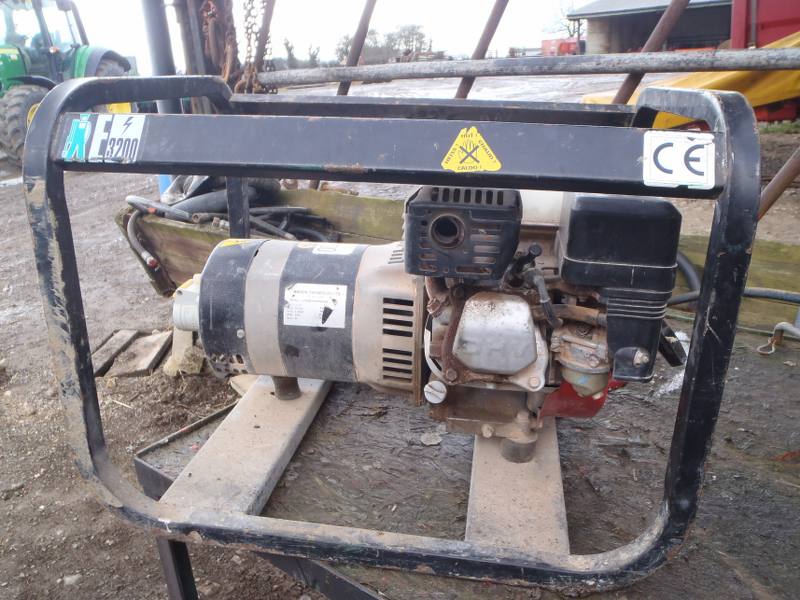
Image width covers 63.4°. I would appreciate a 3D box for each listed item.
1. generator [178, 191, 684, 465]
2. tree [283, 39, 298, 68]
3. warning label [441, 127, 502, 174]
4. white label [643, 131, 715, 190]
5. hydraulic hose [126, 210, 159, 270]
[{"bbox_3d":[0.008,-0.007,0.789,0.570,0.360,0.345,4,21,9],"label":"generator"},{"bbox_3d":[-17.768,-39.754,105.000,2.500,5.200,2.500,-3,20,0],"label":"tree"},{"bbox_3d":[0.057,-0.118,0.508,0.047,0.037,0.001,4,-3,9],"label":"warning label"},{"bbox_3d":[0.209,-0.105,0.485,0.052,0.042,0.001,4,-3,9],"label":"white label"},{"bbox_3d":[-0.585,-0.135,1.470,0.075,0.145,0.065,-3,20,0],"label":"hydraulic hose"}]

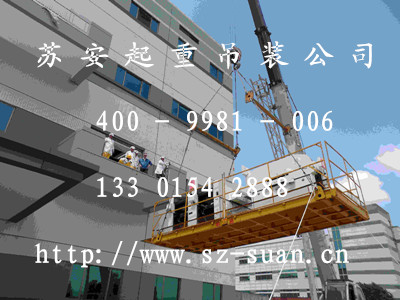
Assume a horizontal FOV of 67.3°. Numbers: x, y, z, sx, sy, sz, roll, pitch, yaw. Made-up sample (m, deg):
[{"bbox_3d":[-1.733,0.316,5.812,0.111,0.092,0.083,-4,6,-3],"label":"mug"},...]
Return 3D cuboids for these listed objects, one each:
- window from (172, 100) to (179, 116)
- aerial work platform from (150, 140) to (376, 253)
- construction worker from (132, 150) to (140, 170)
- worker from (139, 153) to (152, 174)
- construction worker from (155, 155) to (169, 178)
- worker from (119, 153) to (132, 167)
[{"bbox_3d":[-1.805,-3.034,21.790,0.546,1.260,0.100,27,-38,-37],"label":"window"},{"bbox_3d":[1.227,1.838,8.875,6.104,1.305,2.379,-25,-37,34],"label":"aerial work platform"},{"bbox_3d":[-3.071,0.815,14.119,0.500,1.730,0.360,20,-31,-31],"label":"construction worker"},{"bbox_3d":[-2.618,0.949,14.113,0.660,1.760,0.360,10,-27,-15],"label":"worker"},{"bbox_3d":[-2.097,1.111,16.149,0.600,1.730,0.550,-3,-30,9],"label":"construction worker"},{"bbox_3d":[-3.297,0.710,13.069,0.650,1.050,0.650,17,-30,-27],"label":"worker"}]

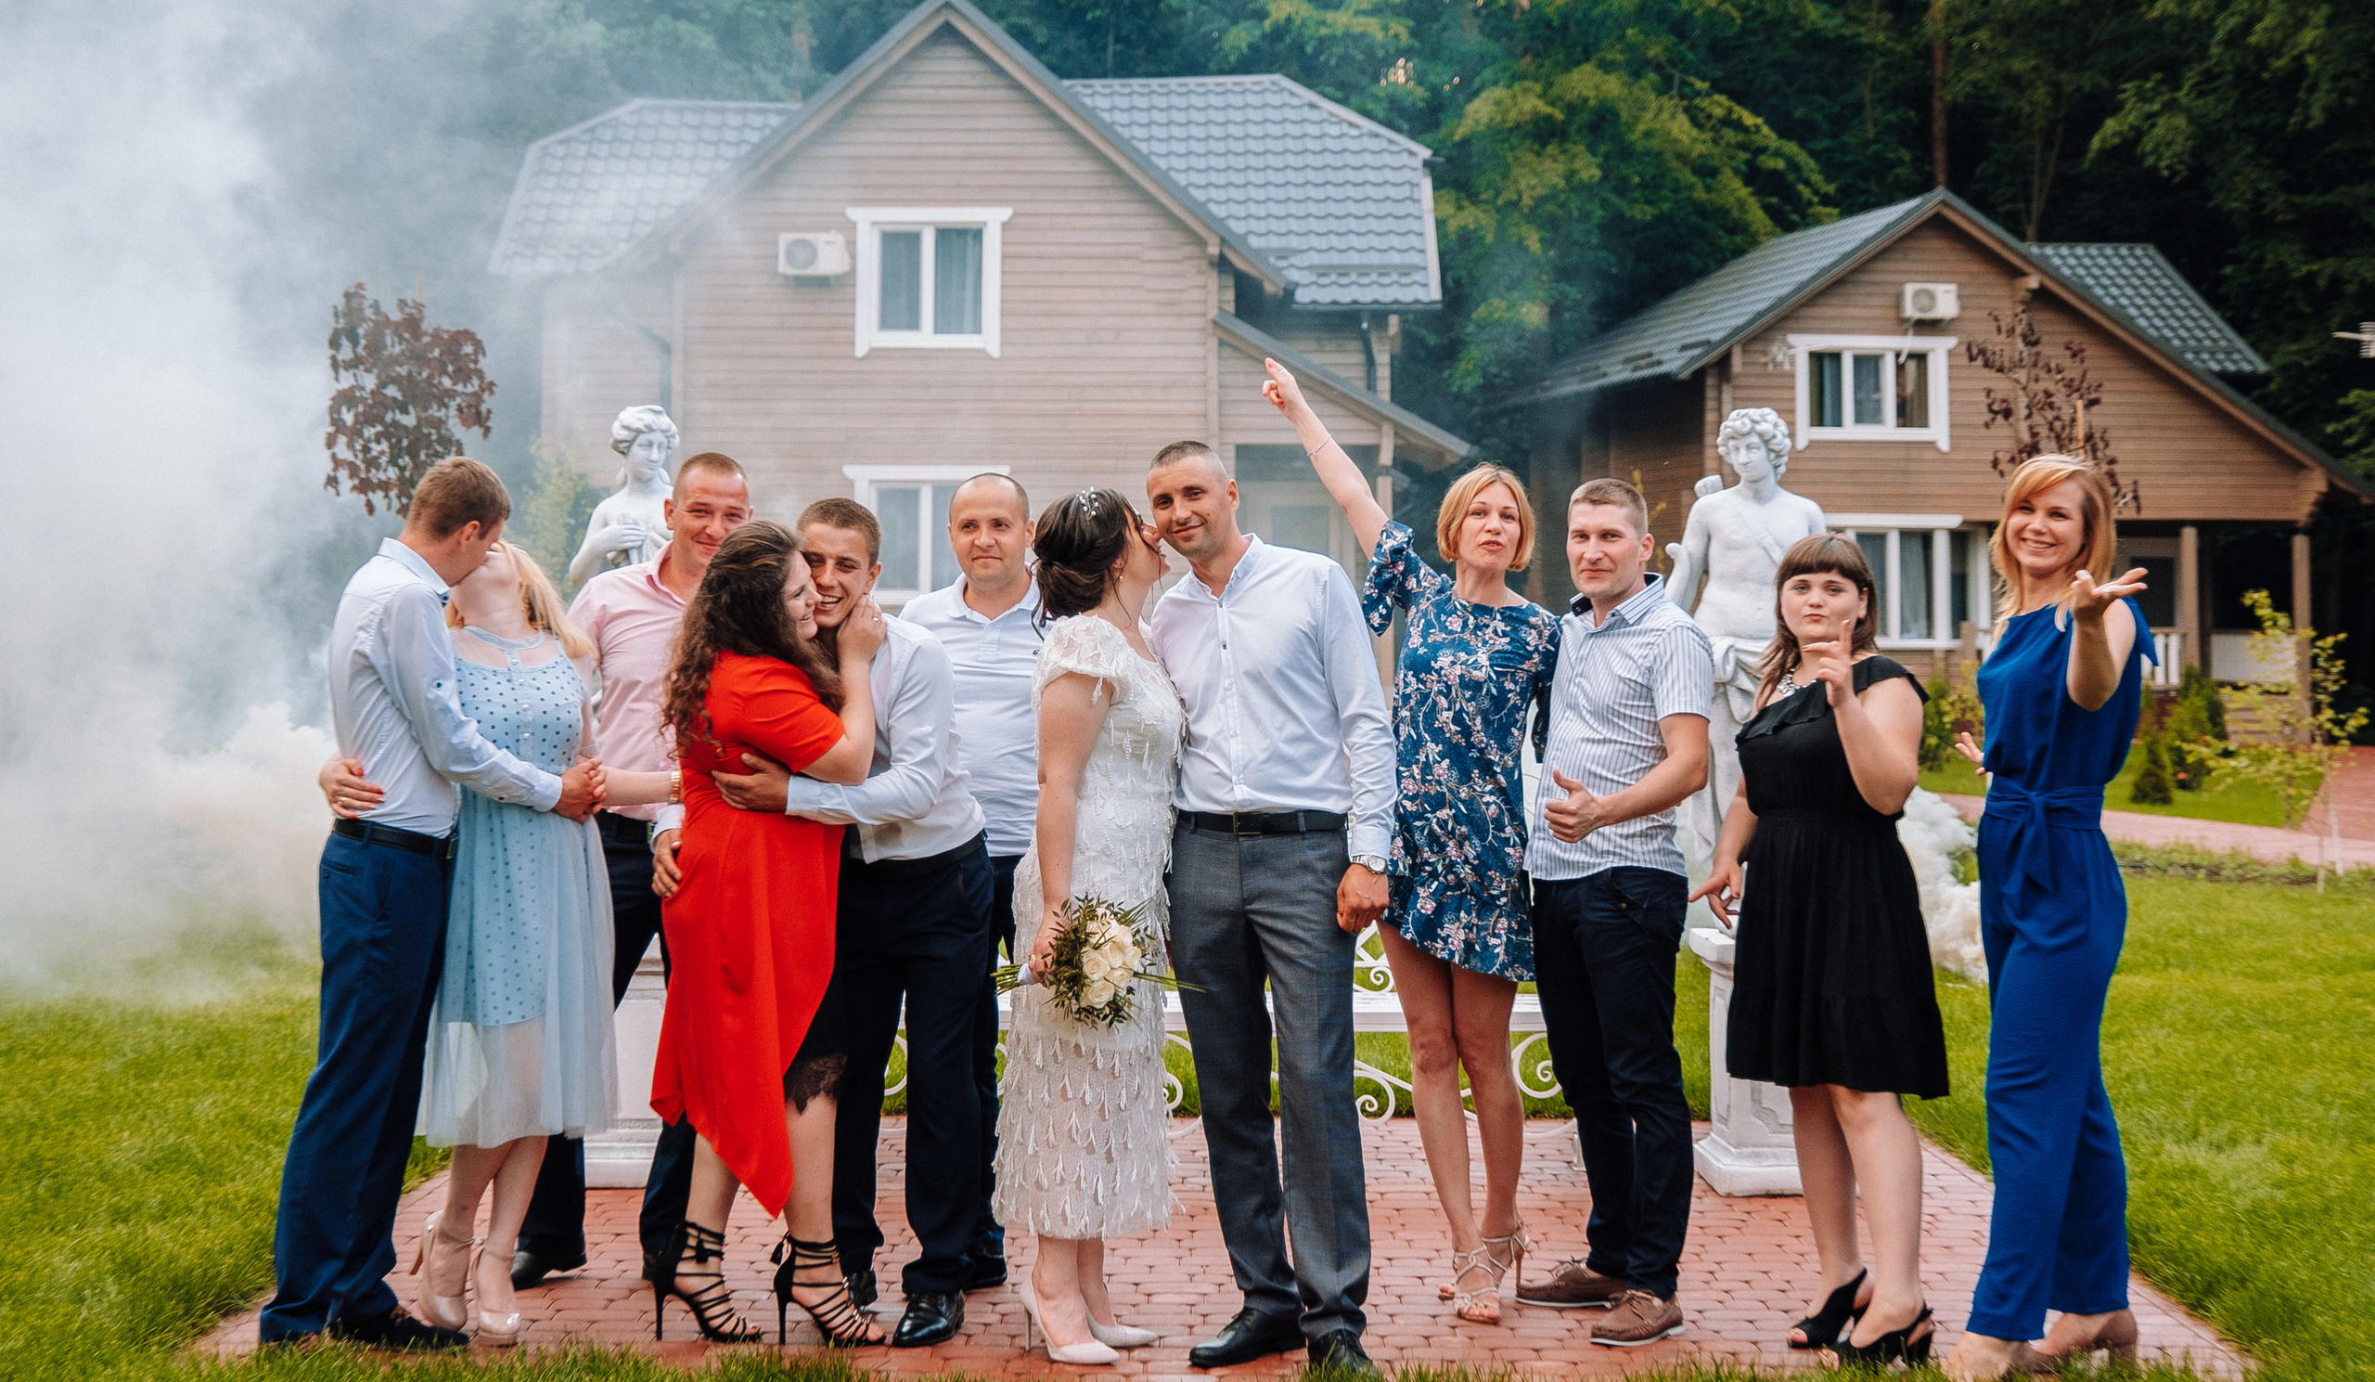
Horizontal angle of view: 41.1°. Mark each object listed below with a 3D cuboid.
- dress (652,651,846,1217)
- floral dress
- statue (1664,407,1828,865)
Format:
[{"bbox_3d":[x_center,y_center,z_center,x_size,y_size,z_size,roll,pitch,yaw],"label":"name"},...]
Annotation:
[{"bbox_3d":[-0.874,0.482,6.360,0.420,1.150,0.430,0,1,-6],"label":"dress"},{"bbox_3d":[0.581,0.123,6.682,0.430,0.960,0.310,0,1,9],"label":"floral dress"},{"bbox_3d":[1.454,-0.055,8.200,0.470,1.360,0.380,0,1,5],"label":"statue"}]

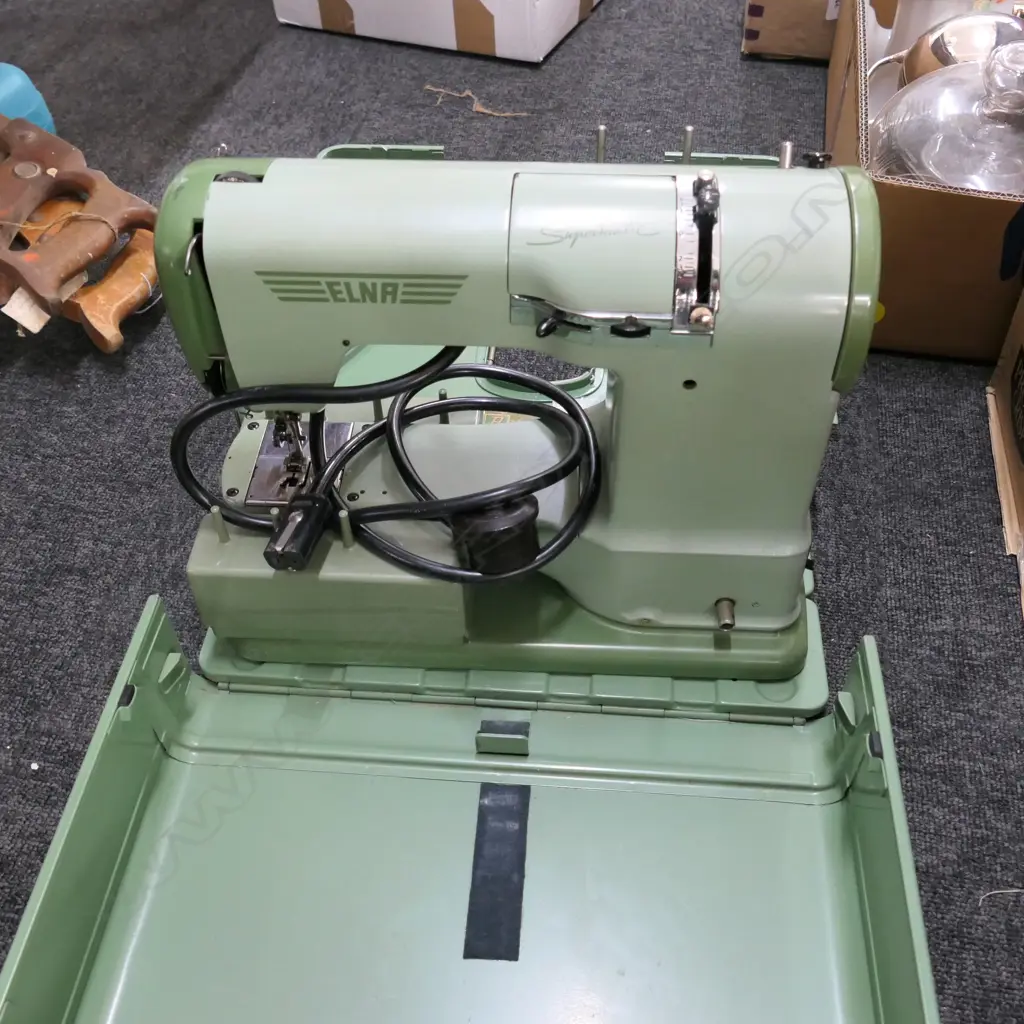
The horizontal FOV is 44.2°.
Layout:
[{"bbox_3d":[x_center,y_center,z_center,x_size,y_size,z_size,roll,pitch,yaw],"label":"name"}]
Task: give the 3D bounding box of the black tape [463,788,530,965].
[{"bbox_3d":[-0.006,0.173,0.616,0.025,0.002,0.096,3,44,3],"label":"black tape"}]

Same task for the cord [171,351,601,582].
[{"bbox_3d":[-0.057,-0.032,0.642,0.210,0.105,0.110,3,45,3],"label":"cord"}]

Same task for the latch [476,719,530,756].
[{"bbox_3d":[-0.004,0.115,0.658,0.027,0.015,0.016,3,44,3],"label":"latch"}]

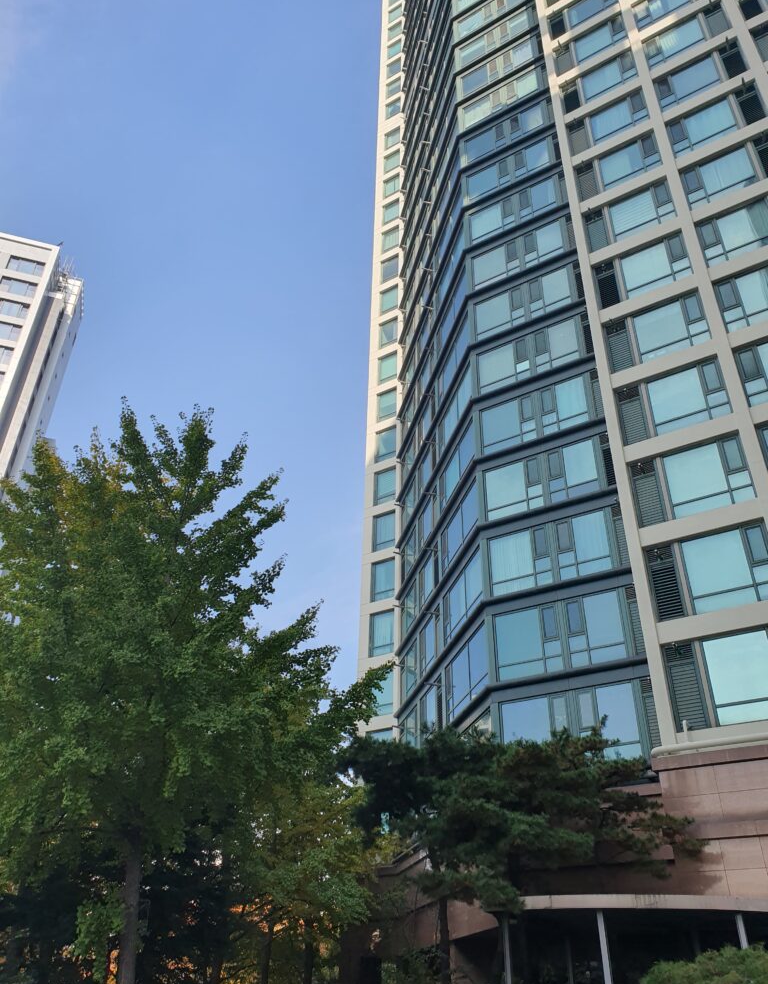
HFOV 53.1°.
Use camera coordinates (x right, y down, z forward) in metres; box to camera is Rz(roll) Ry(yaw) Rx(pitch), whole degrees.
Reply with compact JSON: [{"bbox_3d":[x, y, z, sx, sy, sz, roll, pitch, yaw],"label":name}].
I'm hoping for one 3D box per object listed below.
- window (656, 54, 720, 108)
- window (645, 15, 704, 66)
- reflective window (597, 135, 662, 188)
[{"bbox_3d":[12.560,-16.724,31.747,2.287,2.165,0.200,-18,-37,27],"label":"window"},{"bbox_3d":[12.417,-19.158,32.897,2.353,2.144,0.200,-18,-37,27],"label":"window"},{"bbox_3d":[10.053,-13.369,31.444,2.333,2.165,0.200,-18,-37,27],"label":"reflective window"}]

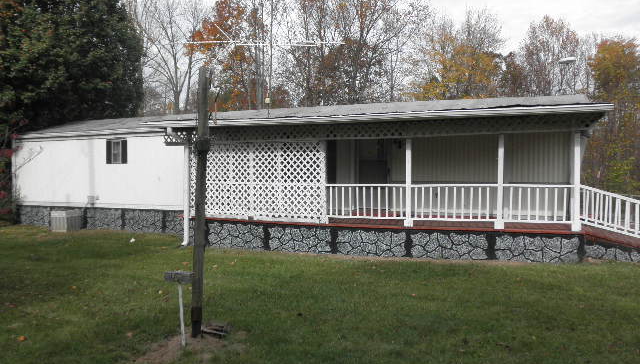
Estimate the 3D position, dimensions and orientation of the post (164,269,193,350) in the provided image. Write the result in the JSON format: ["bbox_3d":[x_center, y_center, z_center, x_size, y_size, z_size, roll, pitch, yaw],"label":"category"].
[{"bbox_3d":[-1.385,1.256,5.120,0.290,0.770,0.110,0,1,-6],"label":"post"}]

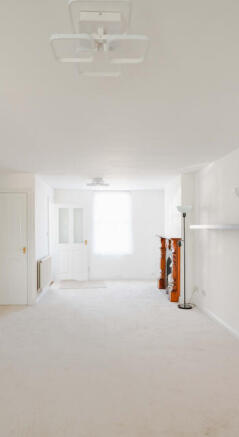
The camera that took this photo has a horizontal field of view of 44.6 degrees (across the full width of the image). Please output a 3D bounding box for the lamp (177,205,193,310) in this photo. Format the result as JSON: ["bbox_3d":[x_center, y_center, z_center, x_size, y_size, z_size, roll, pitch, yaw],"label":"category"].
[{"bbox_3d":[1.122,0.645,5.000,0.270,1.755,0.270,0,-1,-4],"label":"lamp"}]

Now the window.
[{"bbox_3d":[-0.178,0.127,7.420,1.000,1.580,0.120,0,-1,-4],"label":"window"}]

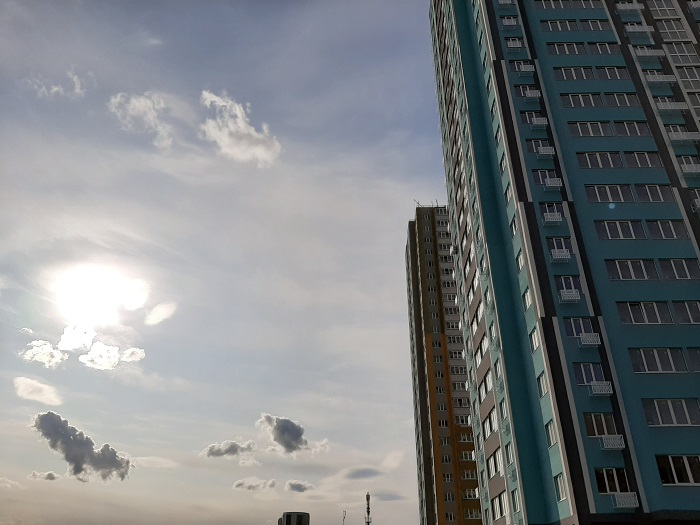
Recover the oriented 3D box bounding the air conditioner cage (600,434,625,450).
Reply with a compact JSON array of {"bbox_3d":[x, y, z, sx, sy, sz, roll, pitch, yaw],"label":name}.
[{"bbox_3d":[14.392,9.906,28.880,1.115,0.673,0.525,0,-30,1],"label":"air conditioner cage"}]

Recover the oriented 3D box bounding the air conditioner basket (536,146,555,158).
[{"bbox_3d":[14.311,-7.984,38.431,1.114,0.615,0.528,0,-30,1],"label":"air conditioner basket"}]

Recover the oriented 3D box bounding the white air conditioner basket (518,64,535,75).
[{"bbox_3d":[14.351,-15.516,42.635,1.087,0.652,0.503,0,-30,1],"label":"white air conditioner basket"}]

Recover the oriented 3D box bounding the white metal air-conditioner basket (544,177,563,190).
[{"bbox_3d":[14.508,-5.600,37.658,1.115,0.673,0.525,0,-30,1],"label":"white metal air-conditioner basket"}]

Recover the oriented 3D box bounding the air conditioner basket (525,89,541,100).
[{"bbox_3d":[14.344,-13.059,41.316,1.087,0.621,0.522,0,-30,1],"label":"air conditioner basket"}]

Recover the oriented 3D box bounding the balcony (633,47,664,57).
[{"bbox_3d":[24.320,-16.866,42.794,2.183,0.708,0.525,0,-30,1],"label":"balcony"}]

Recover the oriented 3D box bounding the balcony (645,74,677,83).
[{"bbox_3d":[24.327,-14.299,41.341,2.183,0.708,0.525,0,-30,1],"label":"balcony"}]

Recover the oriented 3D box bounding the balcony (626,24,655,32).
[{"bbox_3d":[23.586,-18.817,42.877,2.166,0.702,0.501,0,-30,1],"label":"balcony"}]

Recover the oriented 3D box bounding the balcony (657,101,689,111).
[{"bbox_3d":[23.583,-11.264,38.559,2.166,0.702,0.501,0,-30,1],"label":"balcony"}]

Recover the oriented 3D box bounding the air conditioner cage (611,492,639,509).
[{"bbox_3d":[14.341,12.430,27.452,1.115,0.673,0.525,0,-30,1],"label":"air conditioner cage"}]

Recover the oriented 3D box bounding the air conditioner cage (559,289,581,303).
[{"bbox_3d":[13.588,2.110,32.575,1.087,0.652,0.503,0,-30,1],"label":"air conditioner cage"}]

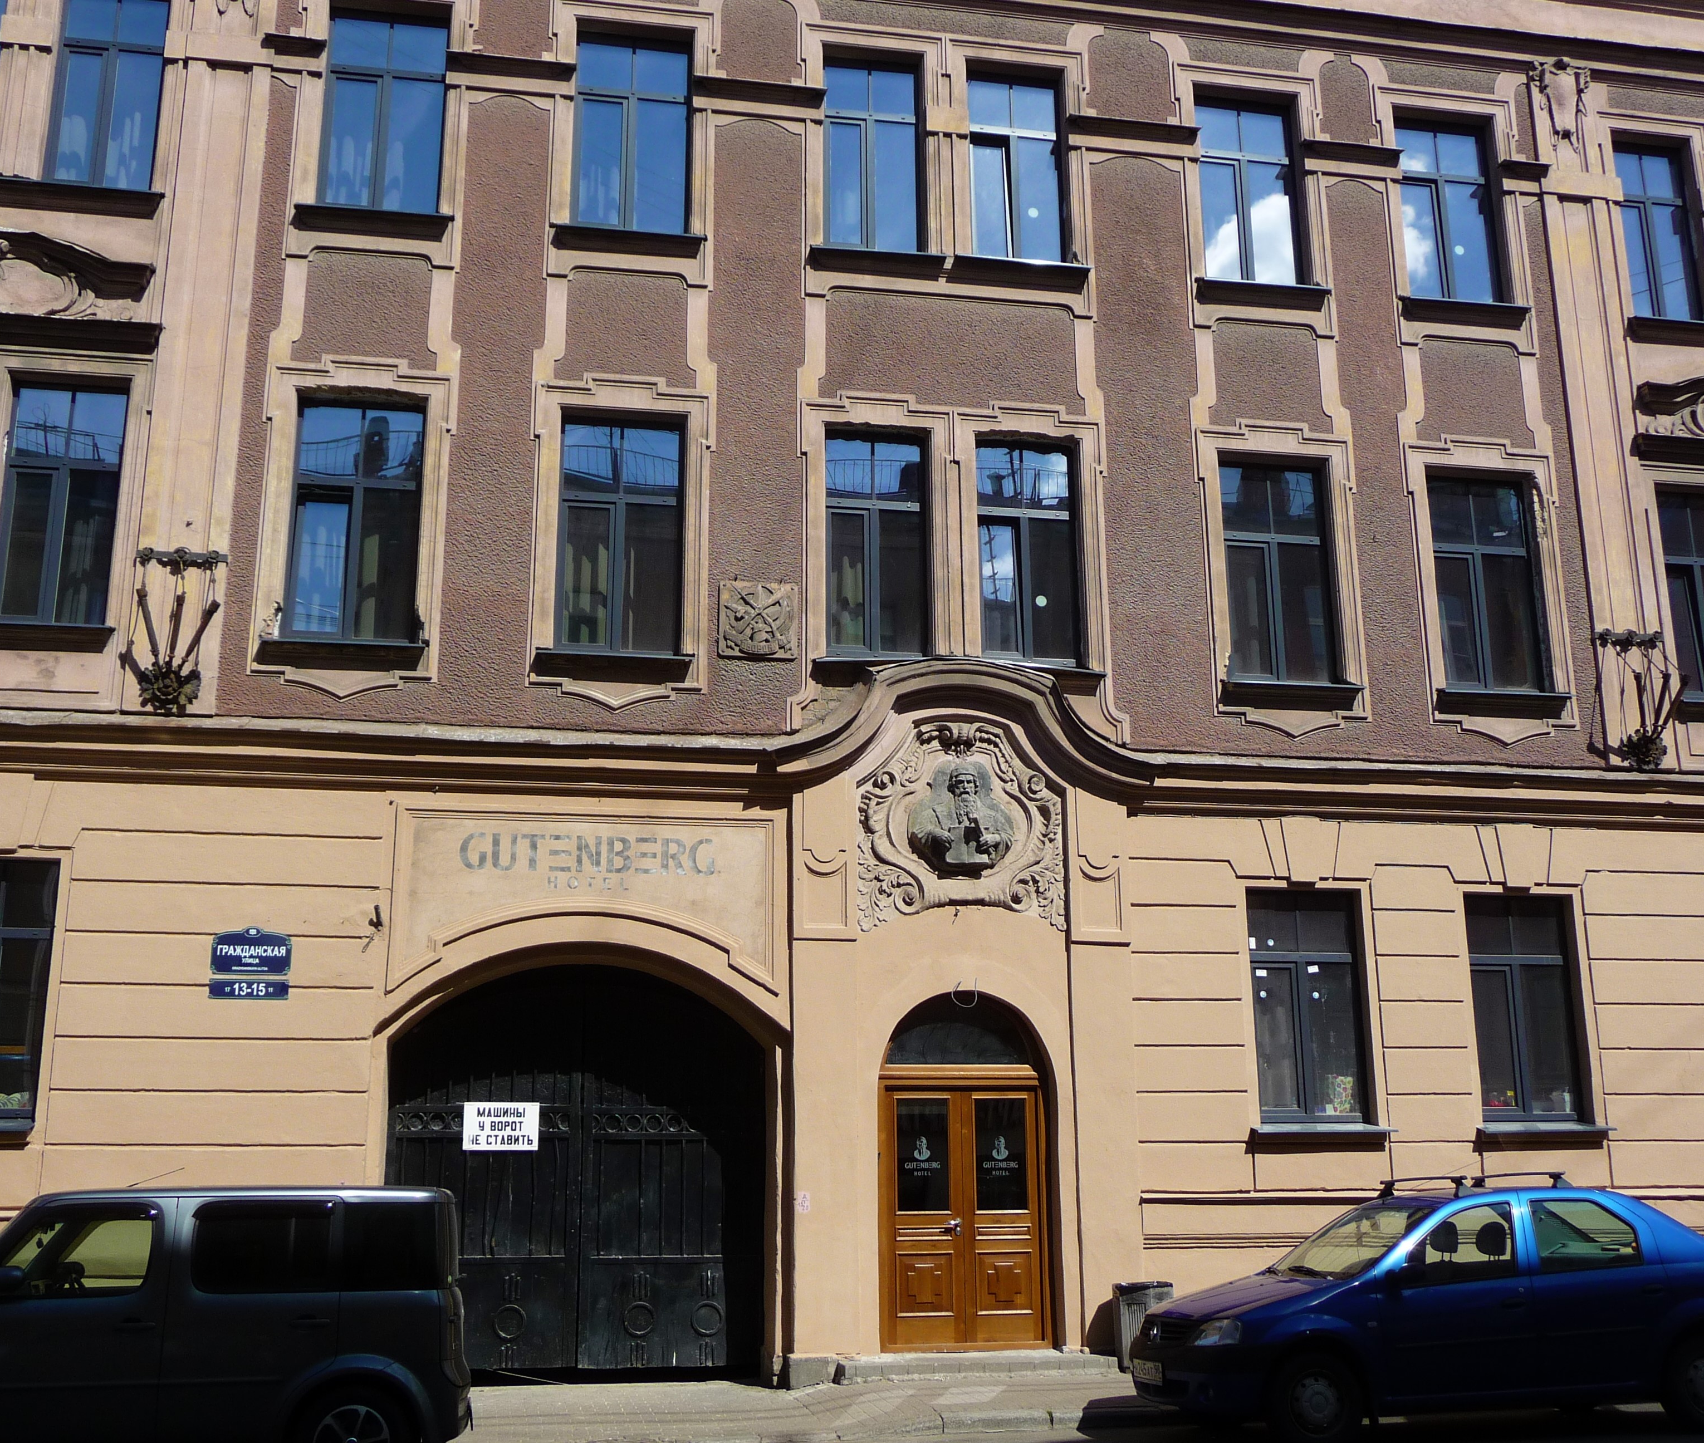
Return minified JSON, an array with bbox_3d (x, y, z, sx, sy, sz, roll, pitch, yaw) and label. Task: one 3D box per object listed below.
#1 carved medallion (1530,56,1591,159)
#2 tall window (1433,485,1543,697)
[{"bbox_3d":[7.673,-6.651,19.173,0.734,1.078,0.280,2,-14,-10],"label":"carved medallion"},{"bbox_3d":[5.766,-1.262,16.243,0.995,2.019,0.150,2,-14,-10],"label":"tall window"}]

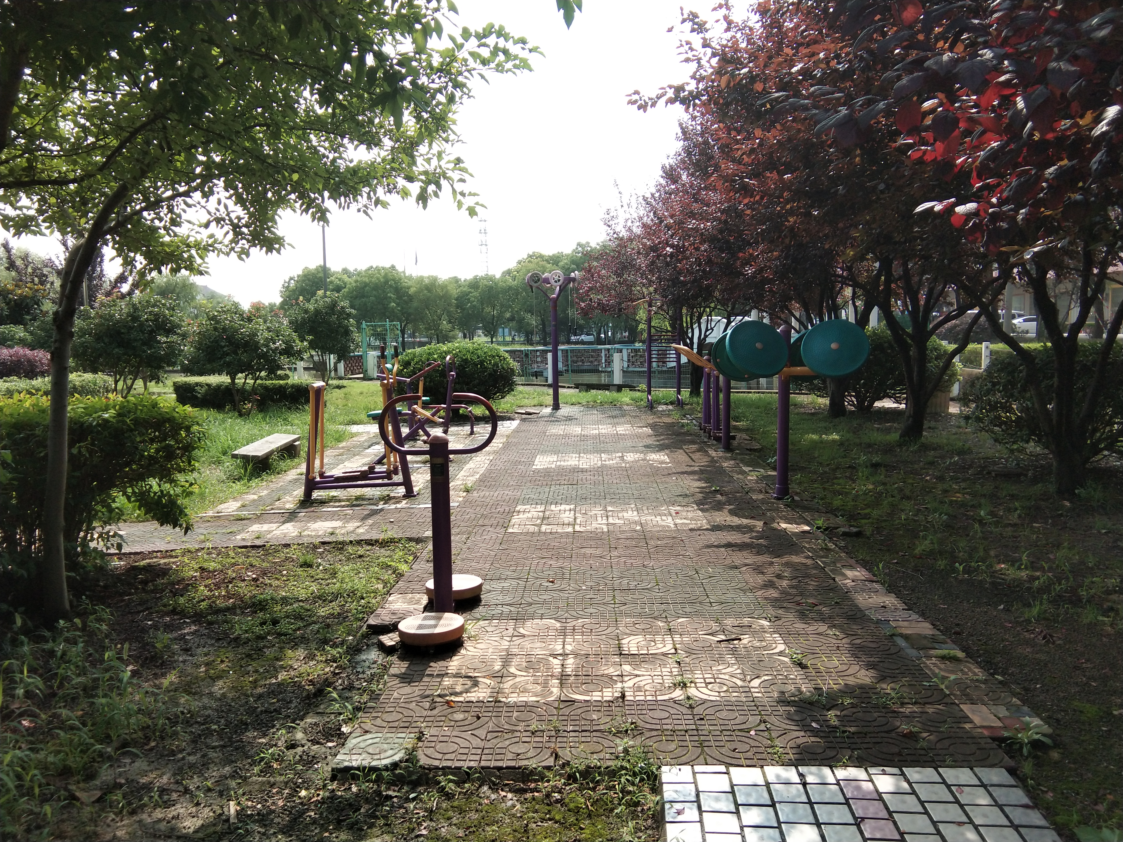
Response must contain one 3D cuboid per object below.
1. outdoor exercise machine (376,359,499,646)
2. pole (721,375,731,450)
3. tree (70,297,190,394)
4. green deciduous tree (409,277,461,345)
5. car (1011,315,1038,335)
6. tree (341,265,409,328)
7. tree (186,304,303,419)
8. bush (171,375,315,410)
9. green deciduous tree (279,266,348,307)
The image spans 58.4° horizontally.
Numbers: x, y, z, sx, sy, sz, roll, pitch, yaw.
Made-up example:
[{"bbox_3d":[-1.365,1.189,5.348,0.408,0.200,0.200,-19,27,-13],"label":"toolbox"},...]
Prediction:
[{"bbox_3d":[-0.570,0.425,4.782,0.560,1.111,1.030,-1,5,2],"label":"outdoor exercise machine"},{"bbox_3d":[1.942,-0.161,11.844,0.100,1.000,0.100,-1,5,2],"label":"pole"},{"bbox_3d":[-9.738,-1.622,22.518,2.605,2.421,2.526,-1,5,2],"label":"tree"},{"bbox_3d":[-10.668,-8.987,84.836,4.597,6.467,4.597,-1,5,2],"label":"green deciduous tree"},{"bbox_3d":[30.660,-6.218,66.000,4.450,1.470,1.800,0,5,7],"label":"car"},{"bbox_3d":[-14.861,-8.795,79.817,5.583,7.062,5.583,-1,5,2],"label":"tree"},{"bbox_3d":[-5.814,-1.123,18.227,2.189,2.048,2.109,-1,5,2],"label":"tree"},{"bbox_3d":[-6.368,-0.587,20.535,2.700,0.600,1.600,-1,5,2],"label":"bush"},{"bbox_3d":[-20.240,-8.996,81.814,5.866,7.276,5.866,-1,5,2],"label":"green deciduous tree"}]

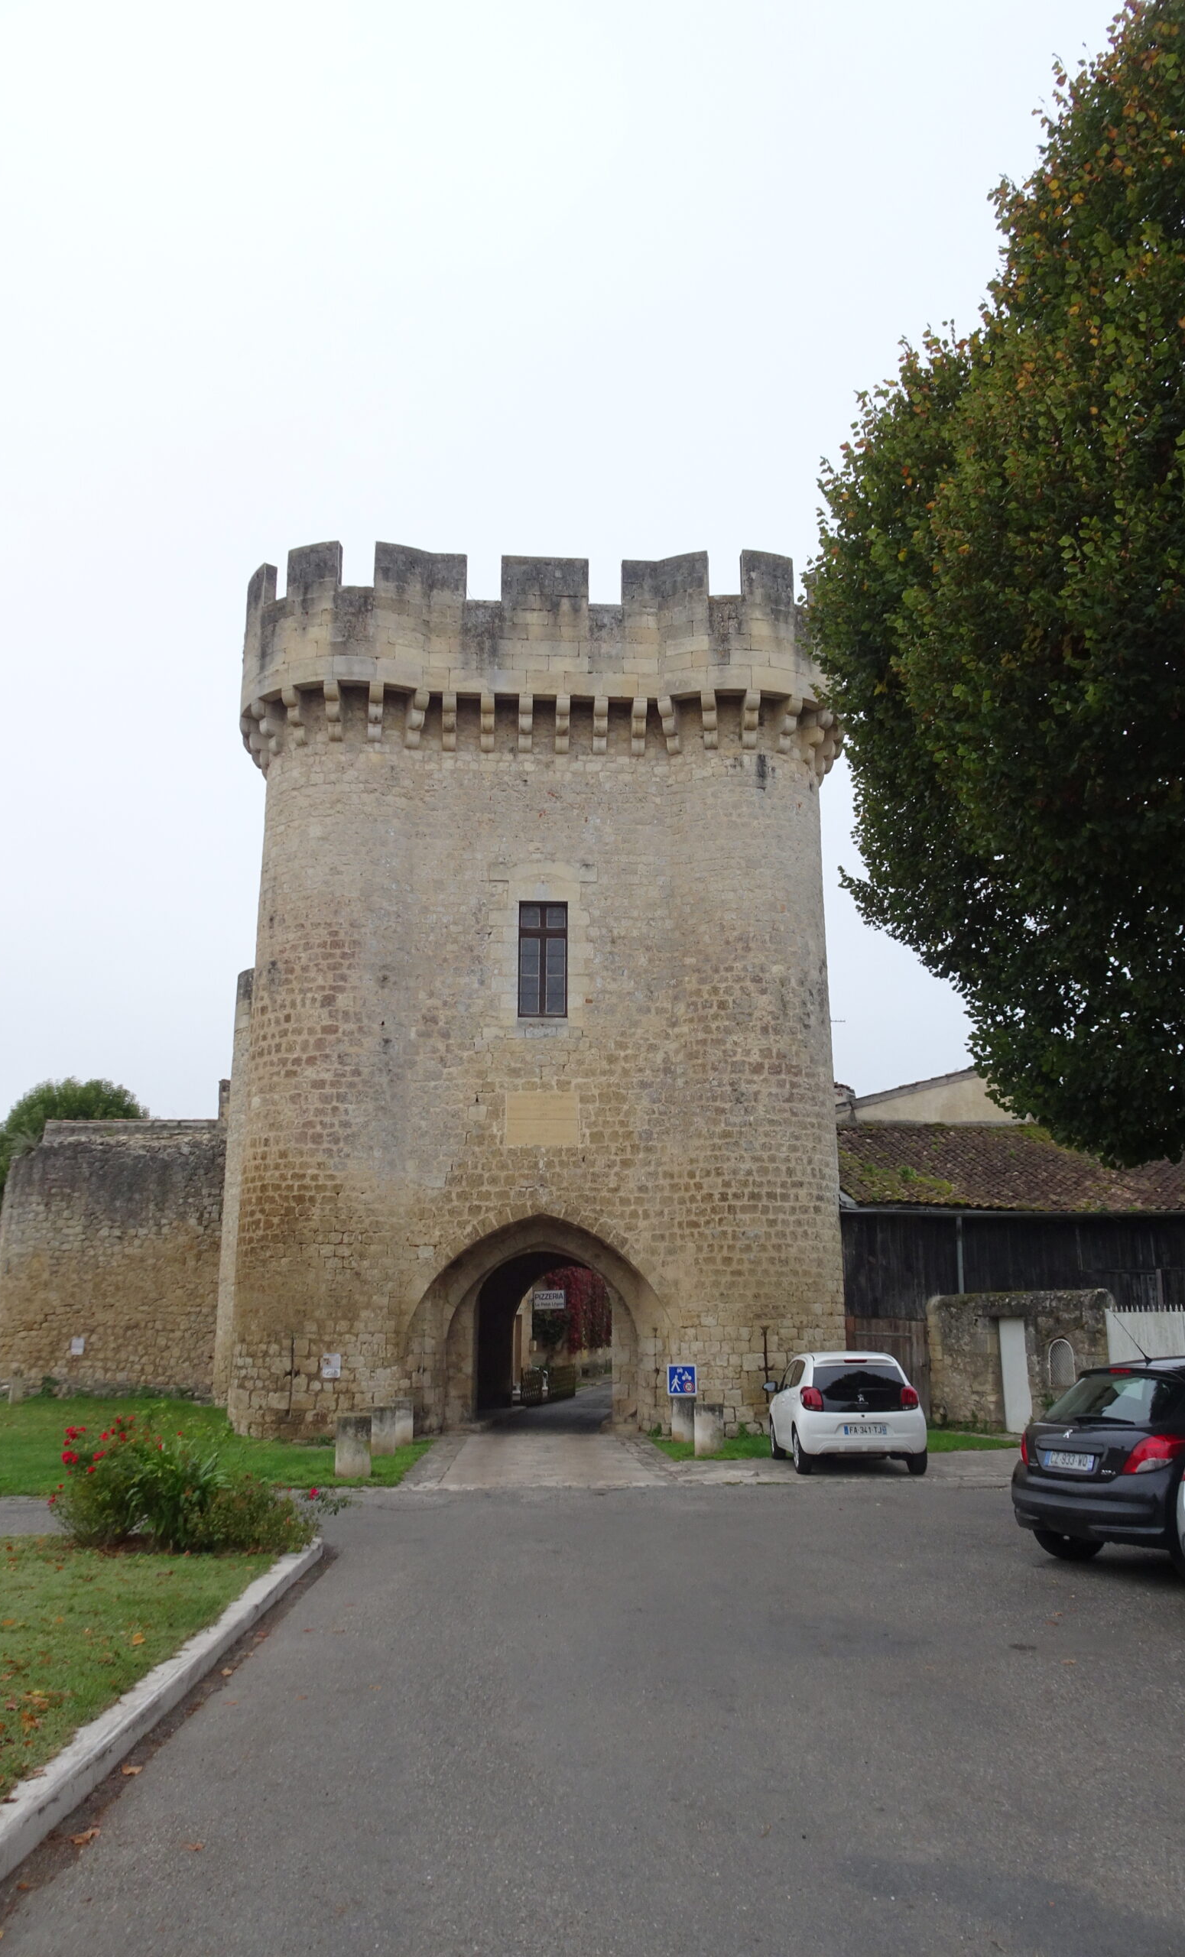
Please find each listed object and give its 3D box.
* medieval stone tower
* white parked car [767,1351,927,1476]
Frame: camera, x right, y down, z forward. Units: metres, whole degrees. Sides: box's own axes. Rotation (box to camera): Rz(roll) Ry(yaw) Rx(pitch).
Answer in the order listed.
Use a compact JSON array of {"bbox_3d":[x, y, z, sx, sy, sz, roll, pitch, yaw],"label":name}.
[{"bbox_3d":[-1.097,0.775,29.210,12.300,16.900,9.000,1,-15,-3],"label":"medieval stone tower"},{"bbox_3d":[3.364,5.836,18.407,1.630,1.460,3.475,0,-15,0],"label":"white parked car"}]

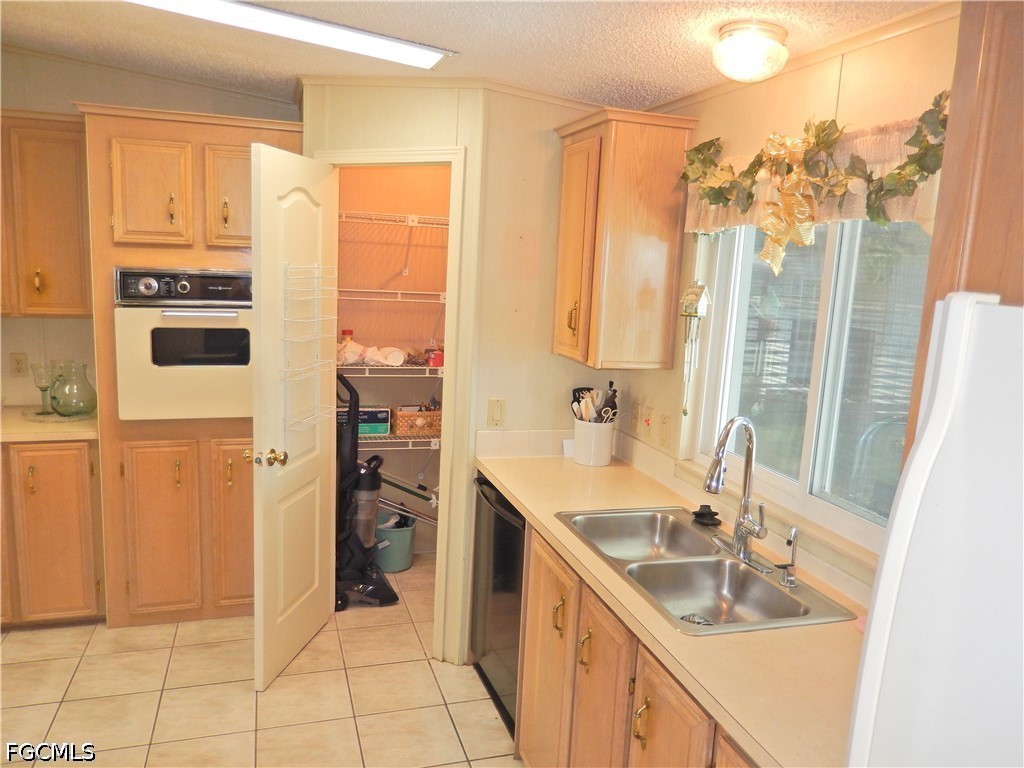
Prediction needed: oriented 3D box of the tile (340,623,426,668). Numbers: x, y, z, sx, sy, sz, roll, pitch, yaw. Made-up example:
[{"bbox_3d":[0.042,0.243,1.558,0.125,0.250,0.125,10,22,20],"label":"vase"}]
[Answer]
[{"bbox_3d":[-0.580,1.166,3.300,0.343,0.010,0.343,0,9,-18],"label":"tile"}]

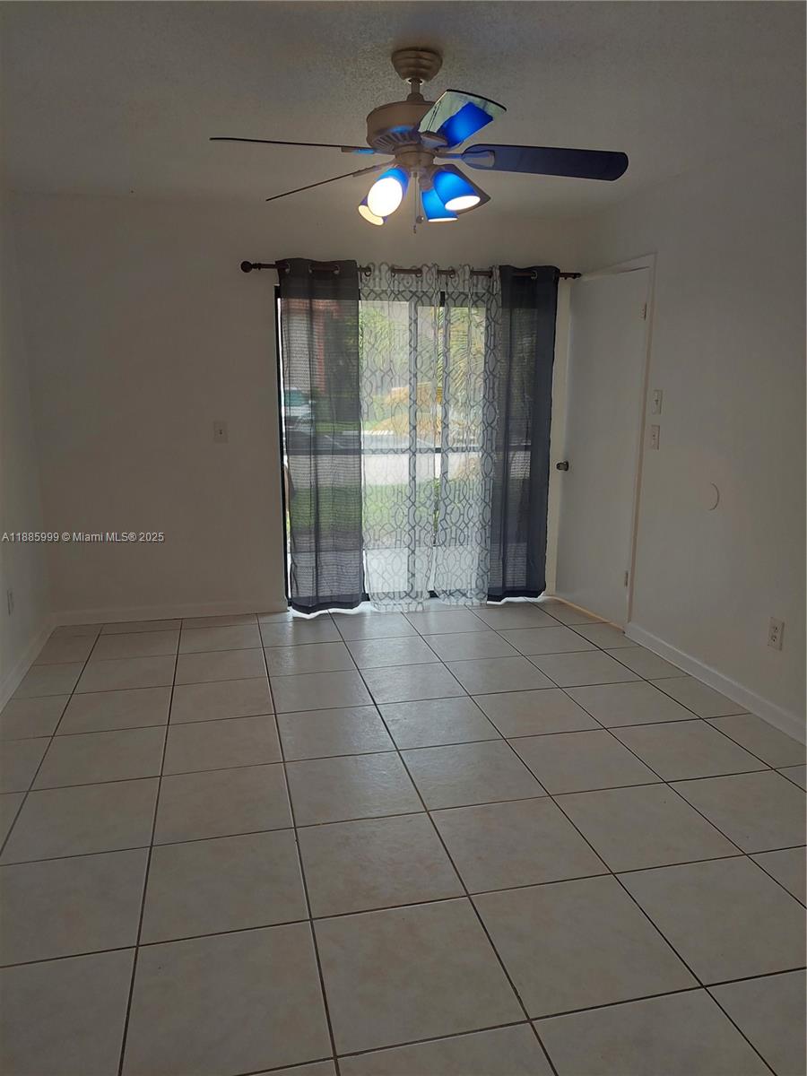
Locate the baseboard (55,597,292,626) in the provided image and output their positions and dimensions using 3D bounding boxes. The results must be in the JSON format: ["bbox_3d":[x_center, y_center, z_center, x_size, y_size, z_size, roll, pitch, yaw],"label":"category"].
[{"bbox_3d":[-1.429,0.469,4.681,1.399,0.082,0.014,-2,11,-13],"label":"baseboard"}]

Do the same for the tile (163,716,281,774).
[{"bbox_3d":[-0.727,0.834,3.018,0.446,0.010,0.441,-2,12,-13],"label":"tile"}]

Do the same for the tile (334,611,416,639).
[{"bbox_3d":[-0.165,0.541,4.492,0.446,0.010,0.441,-2,12,-13],"label":"tile"}]

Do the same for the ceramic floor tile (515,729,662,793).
[{"bbox_3d":[0.697,0.871,2.932,0.450,0.010,0.450,-2,11,-13],"label":"ceramic floor tile"}]

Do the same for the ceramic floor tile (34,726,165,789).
[{"bbox_3d":[-1.175,0.859,2.933,0.450,0.010,0.443,-2,12,-13],"label":"ceramic floor tile"}]

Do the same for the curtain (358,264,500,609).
[{"bbox_3d":[0.156,-0.589,4.696,0.872,2.129,0.100,-2,12,-13],"label":"curtain"}]

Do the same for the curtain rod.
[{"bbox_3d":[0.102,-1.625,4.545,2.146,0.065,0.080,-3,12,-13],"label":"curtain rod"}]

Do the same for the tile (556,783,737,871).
[{"bbox_3d":[0.804,0.964,2.512,0.450,0.010,0.443,-2,12,-13],"label":"tile"}]

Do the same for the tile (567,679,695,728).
[{"bbox_3d":[1.041,0.771,3.466,0.450,0.010,0.443,-2,12,-13],"label":"tile"}]

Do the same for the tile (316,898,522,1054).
[{"bbox_3d":[0.020,1.072,1.858,0.446,0.010,0.441,-2,12,-13],"label":"tile"}]

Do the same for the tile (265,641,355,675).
[{"bbox_3d":[-0.516,0.664,4.082,0.455,0.012,0.455,-2,11,-13],"label":"tile"}]

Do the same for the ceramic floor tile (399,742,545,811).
[{"bbox_3d":[0.252,0.884,2.802,0.446,0.010,0.441,-2,12,-13],"label":"ceramic floor tile"}]

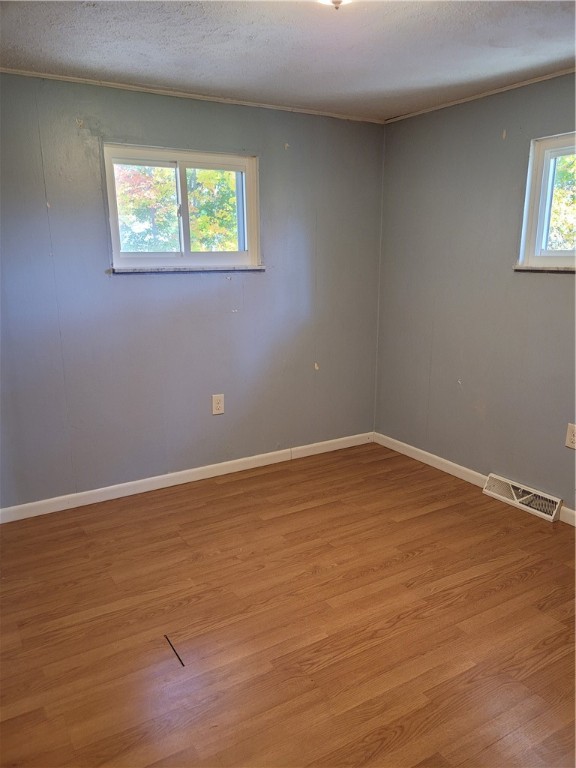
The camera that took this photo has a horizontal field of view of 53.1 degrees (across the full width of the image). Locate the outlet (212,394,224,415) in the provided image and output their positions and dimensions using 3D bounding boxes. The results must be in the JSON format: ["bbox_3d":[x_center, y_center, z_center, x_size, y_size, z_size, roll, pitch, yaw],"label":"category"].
[{"bbox_3d":[-0.442,0.129,3.678,0.078,0.124,0.012,-8,15,-30],"label":"outlet"}]

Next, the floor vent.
[{"bbox_3d":[1.337,0.646,3.322,0.060,0.113,0.473,-8,15,-30],"label":"floor vent"}]

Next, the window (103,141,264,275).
[{"bbox_3d":[-0.581,-1.002,3.364,0.928,0.665,0.095,-8,15,-30],"label":"window"}]

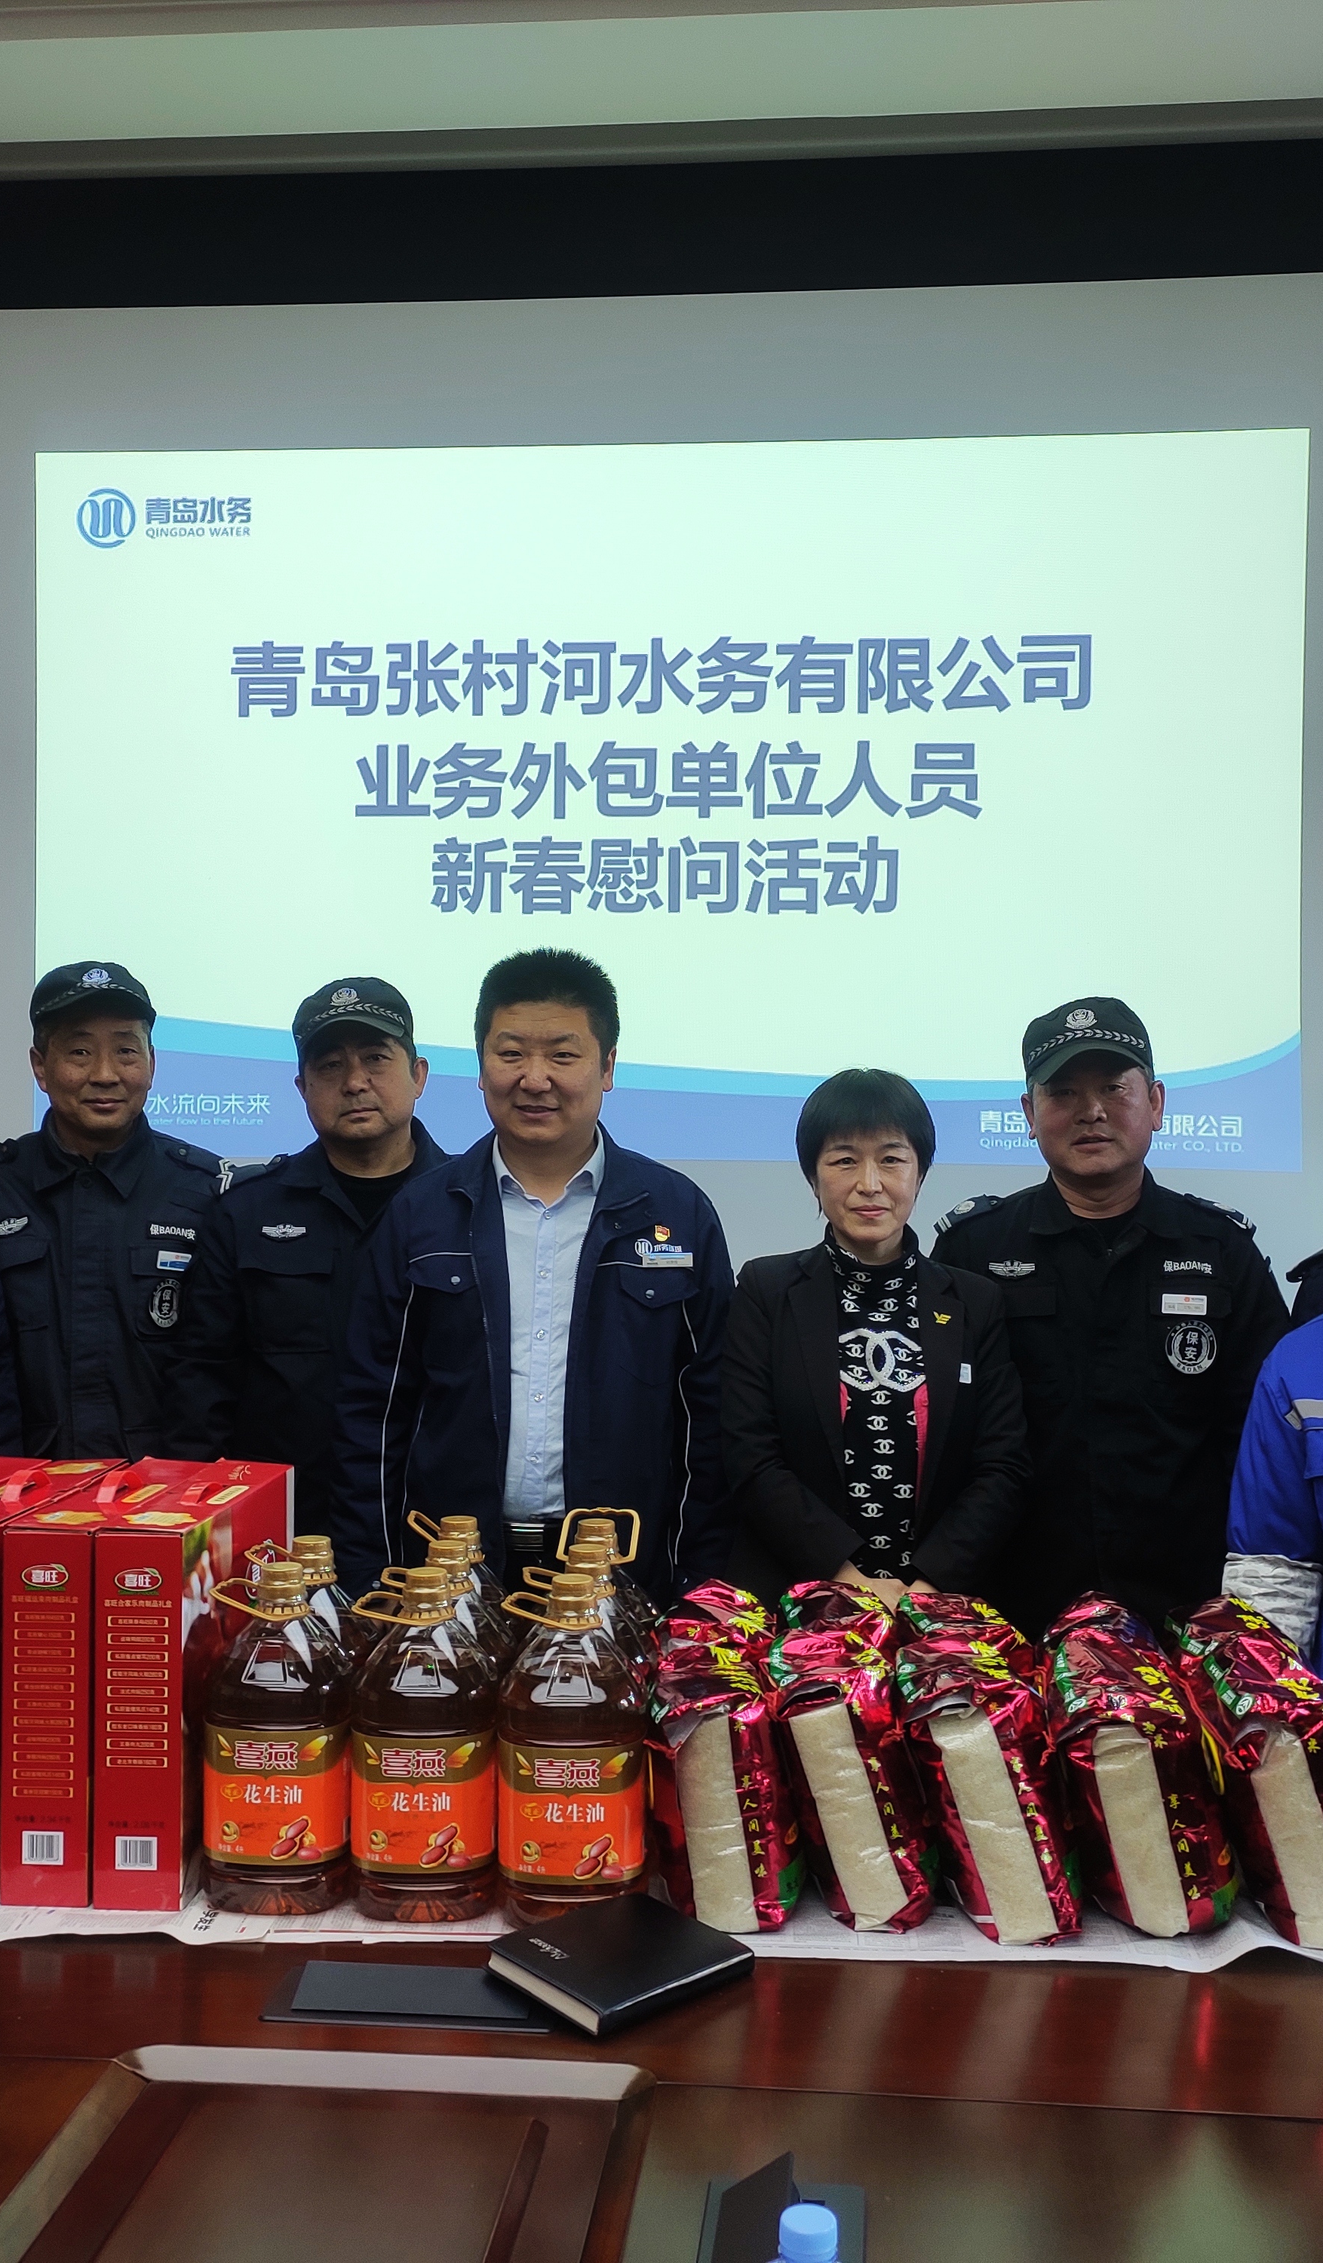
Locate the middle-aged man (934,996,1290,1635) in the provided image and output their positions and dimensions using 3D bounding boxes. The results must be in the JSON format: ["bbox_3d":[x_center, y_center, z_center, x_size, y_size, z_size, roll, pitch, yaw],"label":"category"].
[{"bbox_3d":[0.617,0.688,3.046,0.490,1.740,0.300,0,1,11],"label":"middle-aged man"}]

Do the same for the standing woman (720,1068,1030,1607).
[{"bbox_3d":[0.280,0.728,2.860,0.430,1.600,0.280,0,1,5],"label":"standing woman"}]

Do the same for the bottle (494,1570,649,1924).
[{"bbox_3d":[-0.090,0.618,2.222,0.150,0.336,0.150,0,1,1],"label":"bottle"}]

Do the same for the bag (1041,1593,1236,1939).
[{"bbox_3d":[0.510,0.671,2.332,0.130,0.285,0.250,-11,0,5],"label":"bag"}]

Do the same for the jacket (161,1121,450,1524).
[{"bbox_3d":[-0.394,0.374,2.900,0.520,0.770,0.290,0,1,-6],"label":"jacket"}]

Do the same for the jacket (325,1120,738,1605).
[{"bbox_3d":[-0.166,0.378,2.847,0.510,0.740,0.310,0,1,0],"label":"jacket"}]

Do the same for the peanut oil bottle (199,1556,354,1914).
[{"bbox_3d":[-0.397,0.616,2.252,0.150,0.336,0.150,0,1,-2],"label":"peanut oil bottle"}]

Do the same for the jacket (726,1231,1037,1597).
[{"bbox_3d":[0.280,0.481,2.886,0.410,0.660,0.300,0,1,6],"label":"jacket"}]

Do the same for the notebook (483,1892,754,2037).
[{"bbox_3d":[-0.036,0.778,2.040,0.162,0.023,0.224,1,1,39],"label":"notebook"}]

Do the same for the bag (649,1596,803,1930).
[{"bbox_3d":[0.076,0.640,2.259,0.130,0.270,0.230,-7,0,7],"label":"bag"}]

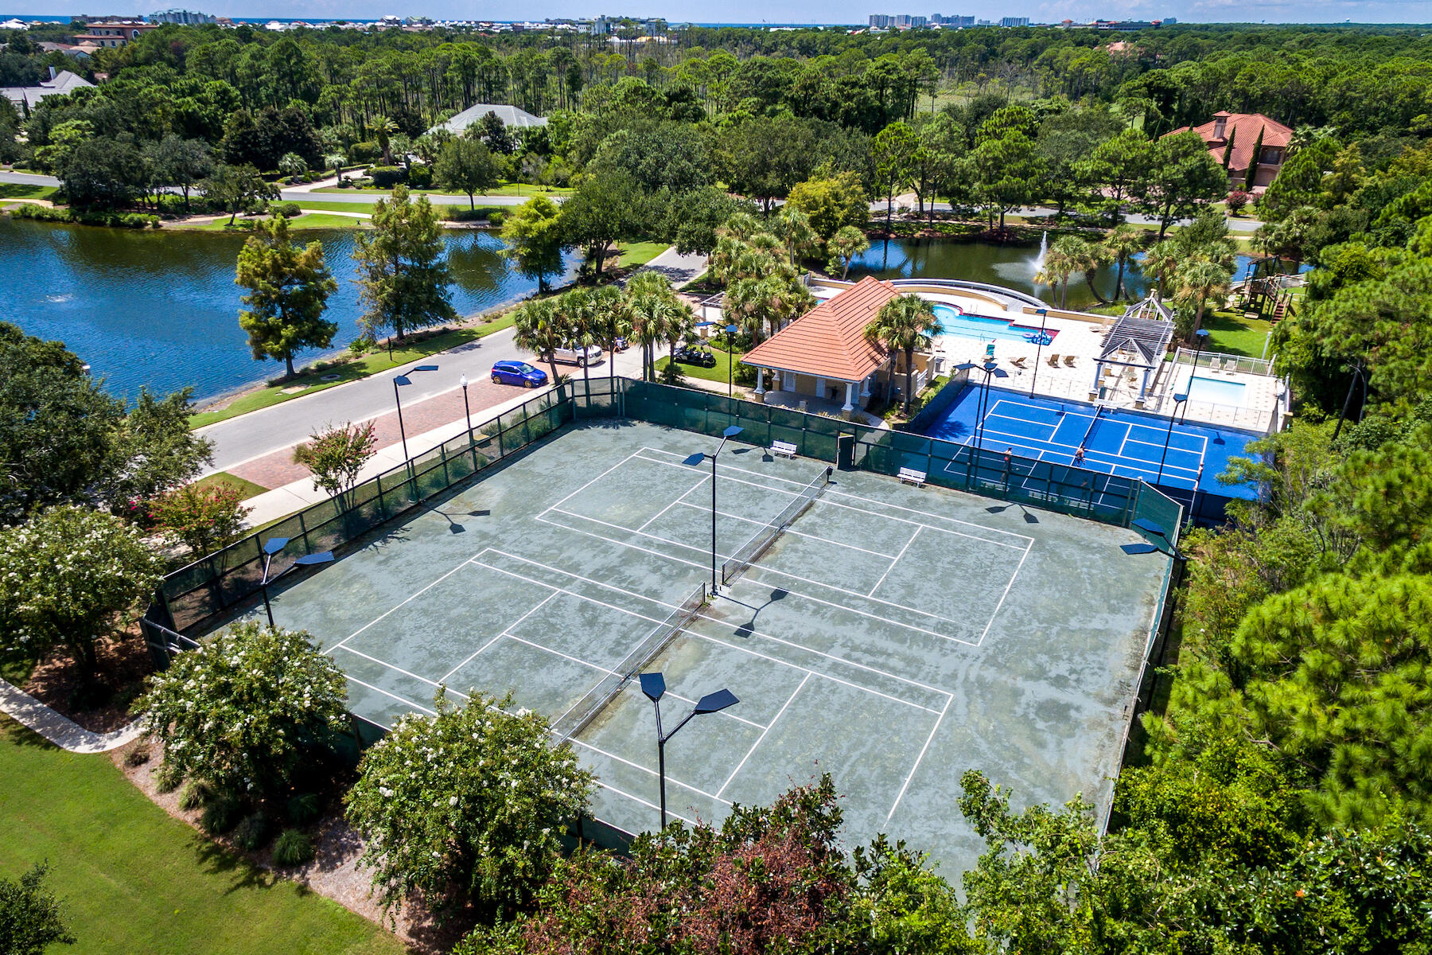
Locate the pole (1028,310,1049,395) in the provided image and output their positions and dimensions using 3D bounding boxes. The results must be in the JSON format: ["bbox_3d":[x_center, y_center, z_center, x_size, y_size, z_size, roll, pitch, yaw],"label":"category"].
[{"bbox_3d":[23.028,-8.730,57.178,0.838,6.585,1.297,16,31,27],"label":"pole"}]

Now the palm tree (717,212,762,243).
[{"bbox_3d":[2.519,-23.933,83.004,4.300,7.100,4.300,1,26,1],"label":"palm tree"}]

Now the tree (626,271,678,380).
[{"bbox_3d":[-4.780,-10.900,58.610,3.900,8.410,3.900,-1,30,-4],"label":"tree"}]

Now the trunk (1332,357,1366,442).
[{"bbox_3d":[38.012,-3.753,48.487,0.680,7.002,0.702,18,31,29],"label":"trunk"}]

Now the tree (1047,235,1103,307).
[{"bbox_3d":[33.096,-18.795,74.103,4.644,7.376,4.795,16,31,27],"label":"tree"}]

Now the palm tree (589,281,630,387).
[{"bbox_3d":[-7.776,-9.621,58.506,3.600,9.181,3.600,-4,30,-7],"label":"palm tree"}]

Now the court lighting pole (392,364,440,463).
[{"bbox_3d":[-16.253,-2.007,43.450,2.317,7.870,3.200,12,29,21],"label":"court lighting pole"}]

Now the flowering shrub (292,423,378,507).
[{"bbox_3d":[-20.237,-0.018,41.862,4.100,5.600,4.100,-13,29,-25],"label":"flowering shrub"}]

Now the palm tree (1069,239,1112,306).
[{"bbox_3d":[38.652,-21.196,81.670,4.300,6.686,4.300,14,32,22],"label":"palm tree"}]

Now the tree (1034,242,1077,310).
[{"bbox_3d":[33.024,-19.101,75.324,3.800,6.800,3.800,11,28,21],"label":"tree"}]

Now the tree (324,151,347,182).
[{"bbox_3d":[-60.544,-49.340,127.253,3.459,4.903,3.437,17,31,29],"label":"tree"}]

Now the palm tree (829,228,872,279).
[{"bbox_3d":[13.409,-22.467,81.092,4.068,6.208,4.091,1,27,0],"label":"palm tree"}]

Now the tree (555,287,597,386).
[{"bbox_3d":[-9.513,-9.139,55.811,3.100,8.100,3.100,-4,26,-9],"label":"tree"}]

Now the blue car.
[{"bbox_3d":[-14.969,-7.898,60.260,4.300,1.460,1.800,6,27,12],"label":"blue car"}]

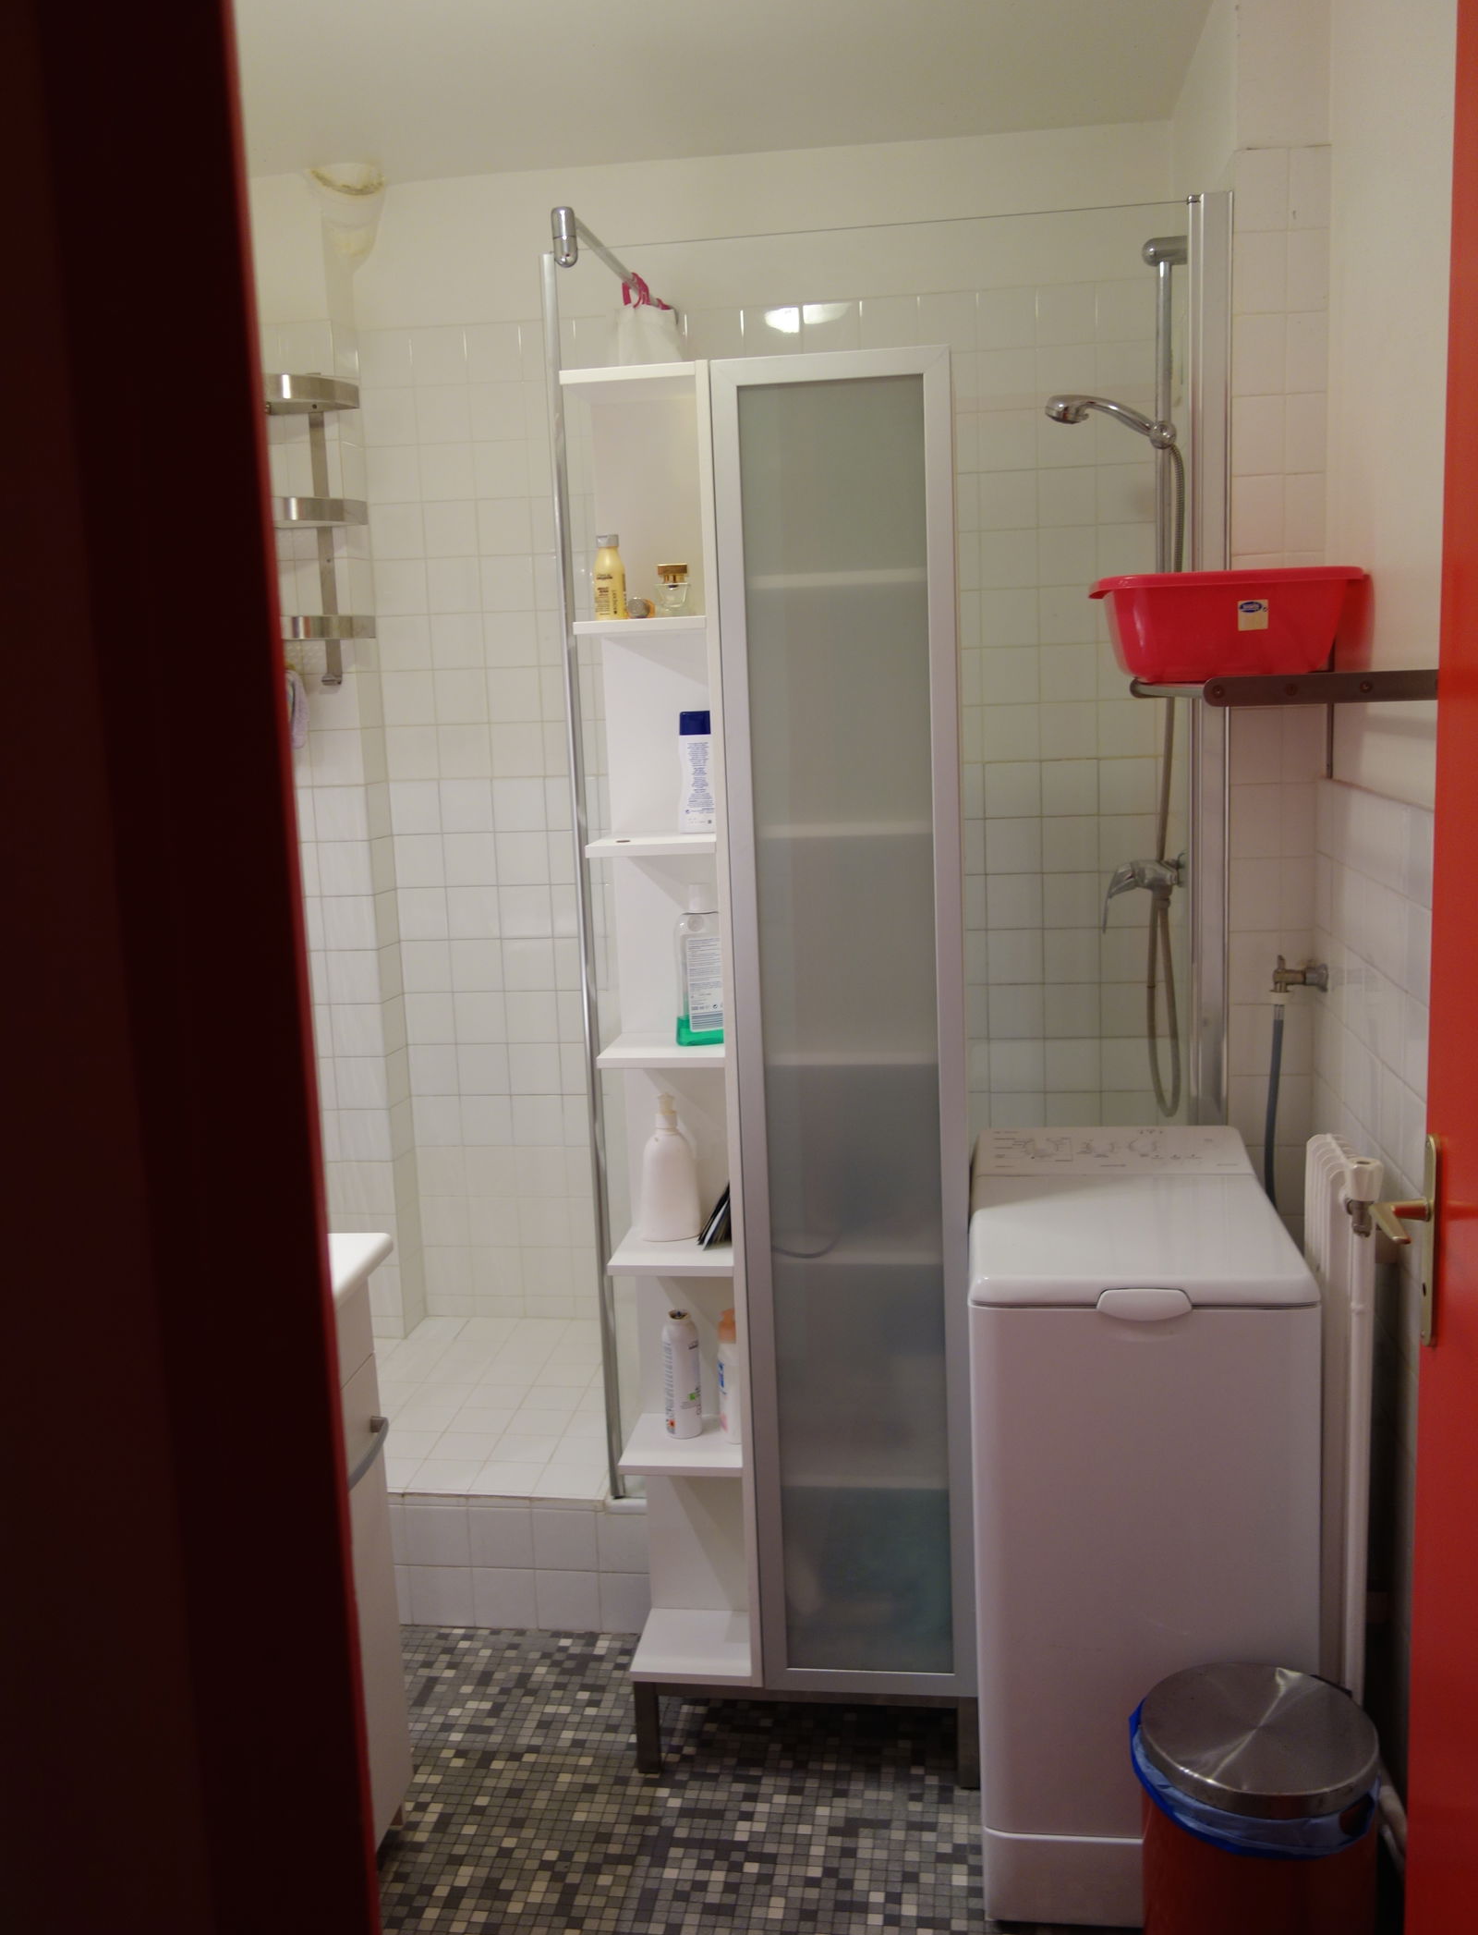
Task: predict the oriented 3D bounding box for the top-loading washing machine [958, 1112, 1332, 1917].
[{"bbox_3d":[0.525,0.720,2.357,0.400,0.870,0.605,-1,9,8],"label":"top-loading washing machine"}]

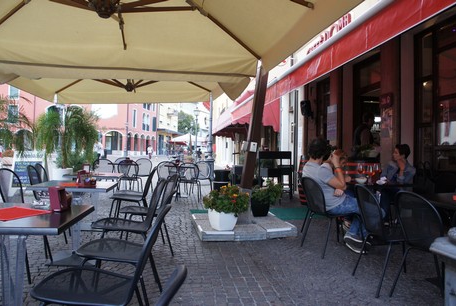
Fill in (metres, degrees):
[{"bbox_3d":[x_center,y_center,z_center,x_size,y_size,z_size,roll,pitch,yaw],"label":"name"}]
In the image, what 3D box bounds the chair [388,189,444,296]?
[{"bbox_3d":[1.620,0.710,2.660,0.570,0.840,0.490,2,0,-35],"label":"chair"}]

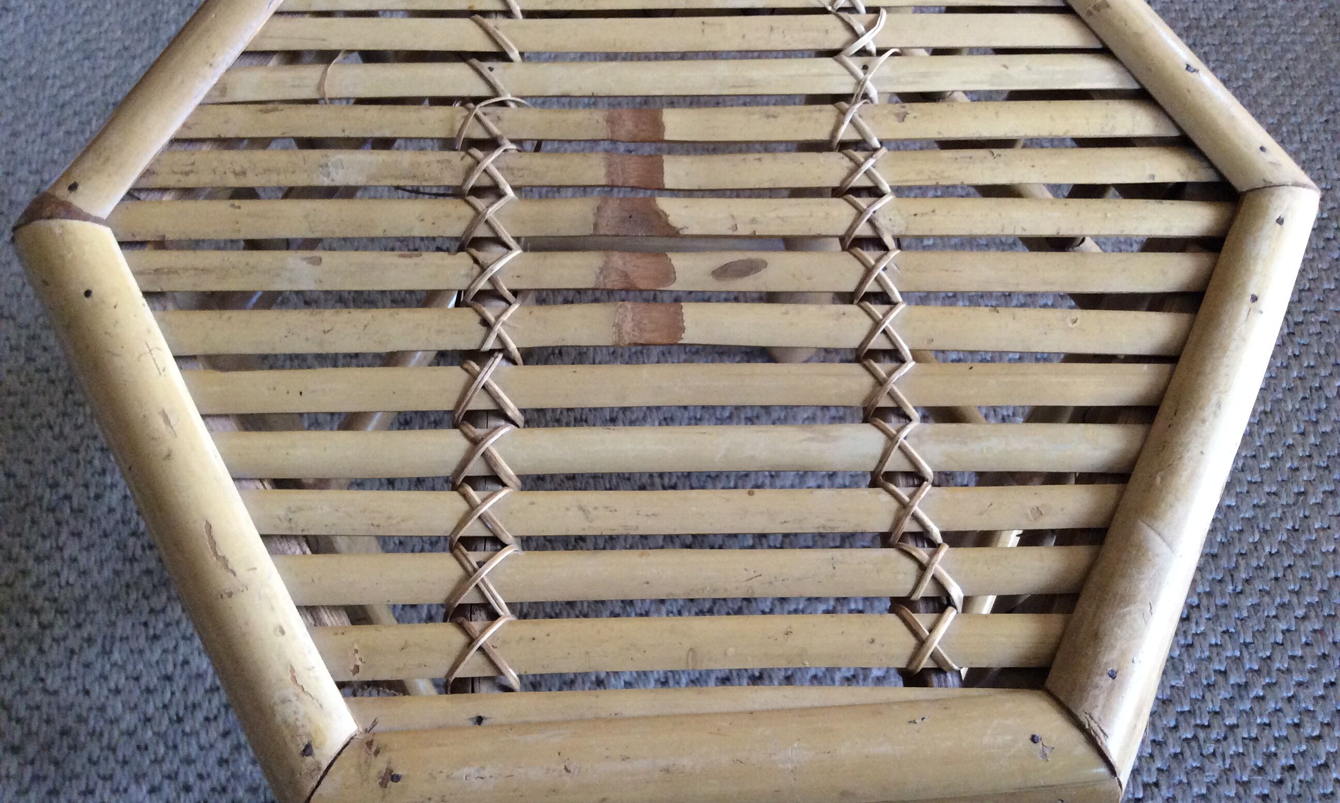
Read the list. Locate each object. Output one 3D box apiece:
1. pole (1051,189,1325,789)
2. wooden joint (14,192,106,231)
[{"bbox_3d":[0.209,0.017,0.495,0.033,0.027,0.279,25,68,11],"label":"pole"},{"bbox_3d":[-0.264,-0.082,0.537,0.041,0.022,0.015,-1,66,-1],"label":"wooden joint"}]

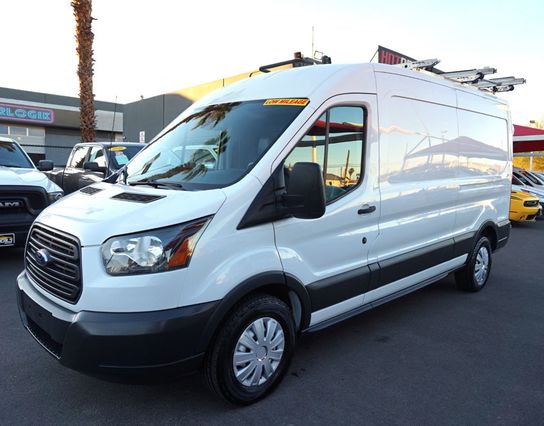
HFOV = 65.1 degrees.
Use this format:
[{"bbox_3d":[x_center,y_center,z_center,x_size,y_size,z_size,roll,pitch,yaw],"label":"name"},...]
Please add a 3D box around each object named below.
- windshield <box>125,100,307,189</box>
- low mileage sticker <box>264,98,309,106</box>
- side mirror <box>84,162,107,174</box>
[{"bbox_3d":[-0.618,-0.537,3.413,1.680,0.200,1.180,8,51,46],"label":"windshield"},{"bbox_3d":[0.099,-0.843,3.248,0.380,0.010,0.080,6,49,32],"label":"low mileage sticker"},{"bbox_3d":[-3.560,-0.907,8.600,0.170,0.220,0.340,8,10,43],"label":"side mirror"}]

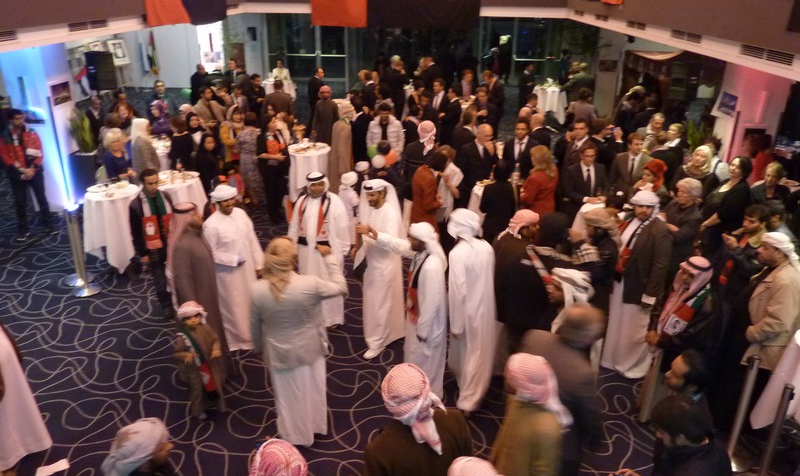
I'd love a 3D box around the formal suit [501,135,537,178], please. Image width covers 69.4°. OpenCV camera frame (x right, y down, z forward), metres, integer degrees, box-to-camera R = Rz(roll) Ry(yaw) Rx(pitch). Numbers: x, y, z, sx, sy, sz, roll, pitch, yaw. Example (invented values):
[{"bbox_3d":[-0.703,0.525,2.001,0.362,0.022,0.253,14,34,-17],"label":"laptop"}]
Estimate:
[{"bbox_3d":[1.750,-1.101,8.392,0.540,0.770,0.340,7,24,16],"label":"formal suit"}]

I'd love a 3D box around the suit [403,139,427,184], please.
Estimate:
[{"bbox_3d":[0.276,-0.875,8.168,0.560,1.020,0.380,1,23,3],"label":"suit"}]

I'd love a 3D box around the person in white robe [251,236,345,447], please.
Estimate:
[{"bbox_3d":[-0.781,0.819,4.363,0.700,1.780,0.480,2,24,4],"label":"person in white robe"}]

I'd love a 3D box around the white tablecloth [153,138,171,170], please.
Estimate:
[{"bbox_3d":[-3.657,-1.006,9.032,0.750,0.900,0.750,1,24,0],"label":"white tablecloth"}]

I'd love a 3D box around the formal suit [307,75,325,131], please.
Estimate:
[{"bbox_3d":[-1.770,-2.690,12.442,0.320,1.420,0.500,-8,25,-18],"label":"formal suit"}]

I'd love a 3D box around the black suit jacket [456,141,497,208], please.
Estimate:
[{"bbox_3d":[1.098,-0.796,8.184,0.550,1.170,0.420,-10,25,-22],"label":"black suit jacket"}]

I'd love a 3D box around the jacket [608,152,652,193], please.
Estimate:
[{"bbox_3d":[3.018,-0.739,7.533,0.550,0.780,0.350,3,24,7],"label":"jacket"}]

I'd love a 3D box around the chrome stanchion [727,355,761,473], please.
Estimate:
[{"bbox_3d":[2.624,1.298,4.387,0.350,0.950,0.350,1,24,0],"label":"chrome stanchion"}]

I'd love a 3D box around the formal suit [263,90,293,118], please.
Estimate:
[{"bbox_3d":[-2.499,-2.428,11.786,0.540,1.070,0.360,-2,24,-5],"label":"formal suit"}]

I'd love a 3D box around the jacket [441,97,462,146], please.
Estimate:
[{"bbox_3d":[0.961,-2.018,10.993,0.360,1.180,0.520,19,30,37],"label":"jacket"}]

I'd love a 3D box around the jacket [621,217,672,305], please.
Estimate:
[{"bbox_3d":[2.167,0.199,5.120,0.340,0.760,0.520,-14,28,-29],"label":"jacket"}]

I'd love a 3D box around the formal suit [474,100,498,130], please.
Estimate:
[{"bbox_3d":[1.653,-2.248,11.041,0.520,0.770,0.360,13,27,27],"label":"formal suit"}]

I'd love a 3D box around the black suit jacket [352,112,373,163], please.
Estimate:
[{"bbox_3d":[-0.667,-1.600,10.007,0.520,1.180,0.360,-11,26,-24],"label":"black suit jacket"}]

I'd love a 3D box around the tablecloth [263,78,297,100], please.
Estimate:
[{"bbox_3d":[-3.069,-3.550,14.759,0.800,0.900,0.800,1,24,0],"label":"tablecloth"}]

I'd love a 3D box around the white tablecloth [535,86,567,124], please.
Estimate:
[{"bbox_3d":[3.643,-3.224,14.187,0.760,0.900,0.760,1,24,0],"label":"white tablecloth"}]

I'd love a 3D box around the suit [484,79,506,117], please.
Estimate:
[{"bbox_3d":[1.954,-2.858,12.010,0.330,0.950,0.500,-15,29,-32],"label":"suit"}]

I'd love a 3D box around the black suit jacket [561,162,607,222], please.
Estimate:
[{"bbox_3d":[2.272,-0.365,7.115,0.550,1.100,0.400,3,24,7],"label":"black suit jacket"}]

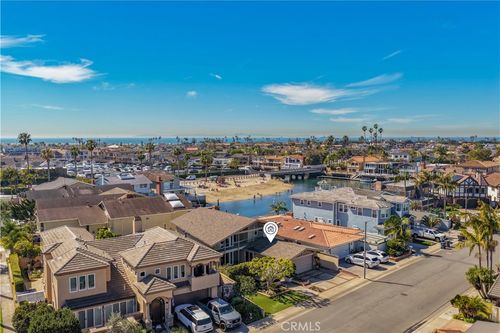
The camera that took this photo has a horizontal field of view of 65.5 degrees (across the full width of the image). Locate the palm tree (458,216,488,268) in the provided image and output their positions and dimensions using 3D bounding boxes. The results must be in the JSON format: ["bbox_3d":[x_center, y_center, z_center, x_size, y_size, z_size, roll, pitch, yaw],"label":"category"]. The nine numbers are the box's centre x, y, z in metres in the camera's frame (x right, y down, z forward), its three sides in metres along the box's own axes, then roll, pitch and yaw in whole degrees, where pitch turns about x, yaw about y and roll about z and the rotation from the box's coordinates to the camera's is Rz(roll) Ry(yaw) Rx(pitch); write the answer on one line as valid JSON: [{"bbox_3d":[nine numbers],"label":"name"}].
[{"bbox_3d":[27.042,10.243,46.716,3.300,8.500,3.300,0,4,0],"label":"palm tree"}]

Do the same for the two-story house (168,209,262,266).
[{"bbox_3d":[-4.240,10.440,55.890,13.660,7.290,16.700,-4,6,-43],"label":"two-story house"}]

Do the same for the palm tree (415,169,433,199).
[{"bbox_3d":[48.950,5.620,110.620,5.140,8.750,5.140,0,4,0],"label":"palm tree"}]

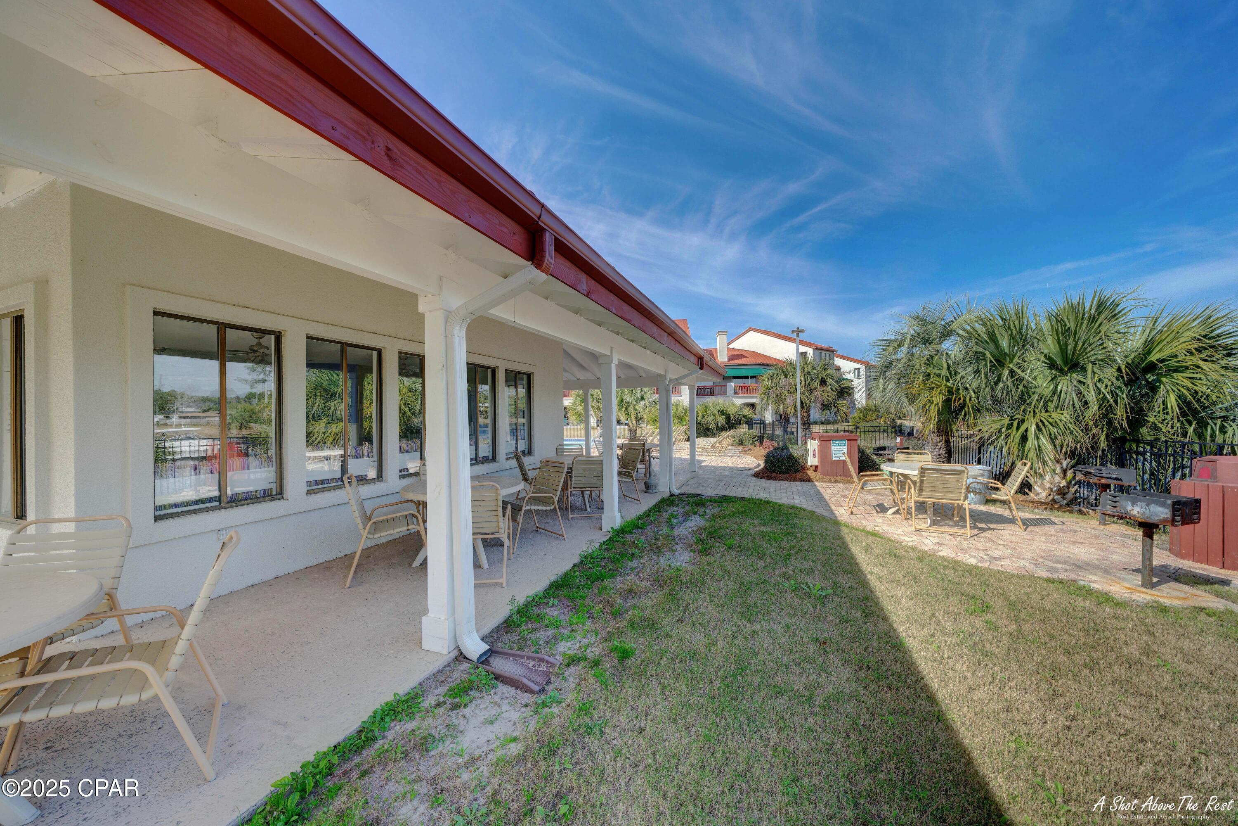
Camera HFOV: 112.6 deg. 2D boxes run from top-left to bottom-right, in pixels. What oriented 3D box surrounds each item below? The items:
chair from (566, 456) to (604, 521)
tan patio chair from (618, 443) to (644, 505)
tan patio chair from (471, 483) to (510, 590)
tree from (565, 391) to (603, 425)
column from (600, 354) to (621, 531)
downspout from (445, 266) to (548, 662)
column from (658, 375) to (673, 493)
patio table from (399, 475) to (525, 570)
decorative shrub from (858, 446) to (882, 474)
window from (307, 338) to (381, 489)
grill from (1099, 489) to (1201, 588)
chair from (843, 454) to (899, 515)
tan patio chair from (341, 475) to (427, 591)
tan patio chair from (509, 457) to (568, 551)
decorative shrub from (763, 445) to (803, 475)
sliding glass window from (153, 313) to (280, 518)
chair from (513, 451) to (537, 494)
[{"bbox_3d":[-0.482,1.053,6.141,0.590,0.915,0.750,0,0,-15],"label":"chair"},{"bbox_3d":[-0.057,1.050,6.904,0.750,0.915,0.590,0,0,-27],"label":"tan patio chair"},{"bbox_3d":[-1.295,1.056,3.834,0.576,0.871,0.727,-1,-1,-7],"label":"tan patio chair"},{"bbox_3d":[-1.677,-0.760,27.000,3.300,4.200,3.300,-1,-1,21],"label":"tree"},{"bbox_3d":[-0.108,0.378,5.394,0.200,2.280,0.200,-1,0,21],"label":"column"},{"bbox_3d":[-0.734,0.328,2.533,0.636,2.390,0.115,-1,-1,21],"label":"downspout"},{"bbox_3d":[0.895,0.371,7.998,0.200,2.280,0.200,-1,0,21],"label":"column"},{"bbox_3d":[-1.627,1.161,4.419,1.220,0.750,1.220,-1,0,21],"label":"patio table"},{"bbox_3d":[6.270,1.170,10.800,1.120,0.730,1.080,0,0,30],"label":"decorative shrub"},{"bbox_3d":[-2.934,0.031,4.469,0.080,1.562,0.873,-1,-1,21],"label":"window"},{"bbox_3d":[4.746,1.155,3.705,0.385,0.849,0.453,0,0,-13],"label":"grill"},{"bbox_3d":[3.779,1.040,6.144,0.727,0.871,0.576,-1,-1,28],"label":"chair"},{"bbox_3d":[-2.223,1.063,4.030,0.750,0.915,0.590,0,0,-29],"label":"tan patio chair"},{"bbox_3d":[-1.085,1.091,4.964,0.750,0.880,0.600,-1,0,-44],"label":"tan patio chair"},{"bbox_3d":[4.132,1.179,10.368,0.950,0.760,0.950,-1,-1,21],"label":"decorative shrub"},{"bbox_3d":[-3.405,0.024,3.555,0.080,1.580,0.900,-1,0,21],"label":"sliding glass window"},{"bbox_3d":[-1.370,1.100,6.820,0.750,0.880,0.600,-1,0,-24],"label":"chair"}]

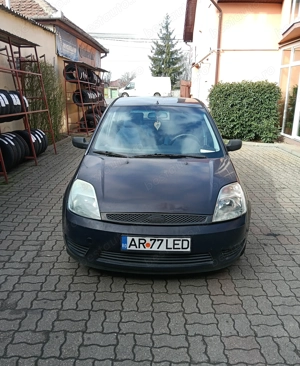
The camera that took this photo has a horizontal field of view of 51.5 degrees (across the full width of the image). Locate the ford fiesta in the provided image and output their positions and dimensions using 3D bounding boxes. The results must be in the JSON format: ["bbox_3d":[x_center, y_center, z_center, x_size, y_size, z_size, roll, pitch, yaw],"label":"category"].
[{"bbox_3d":[0.086,-0.358,4.106,1.740,1.460,3.920,1,17,1],"label":"ford fiesta"}]

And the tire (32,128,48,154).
[{"bbox_3d":[-2.776,-0.936,7.428,0.630,0.630,0.200,1,17,2],"label":"tire"}]

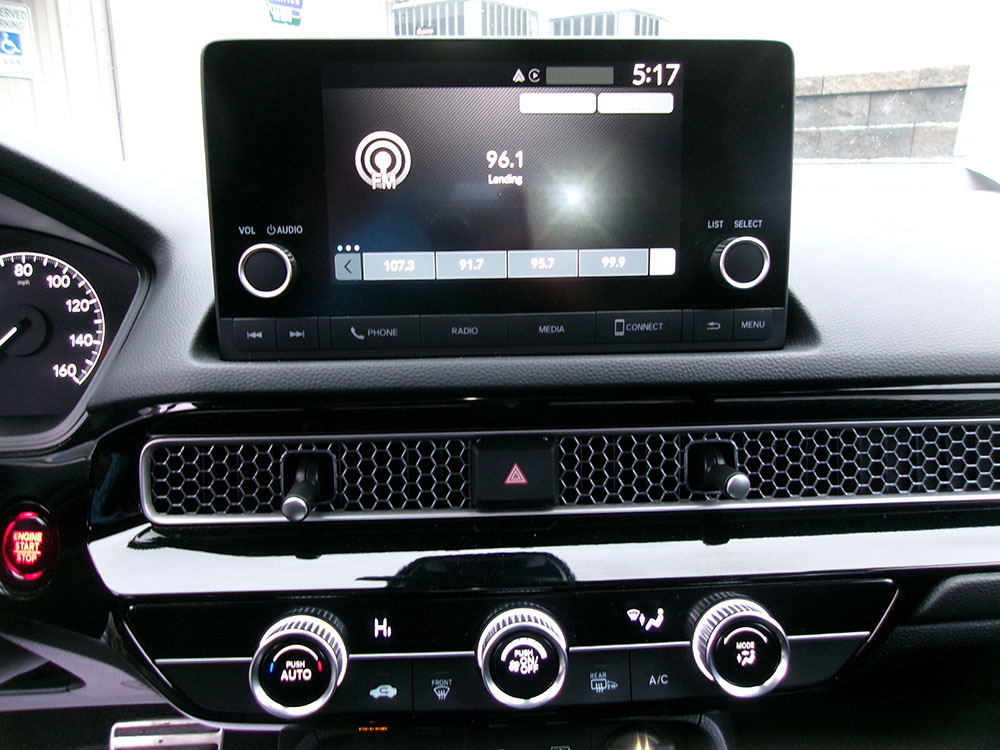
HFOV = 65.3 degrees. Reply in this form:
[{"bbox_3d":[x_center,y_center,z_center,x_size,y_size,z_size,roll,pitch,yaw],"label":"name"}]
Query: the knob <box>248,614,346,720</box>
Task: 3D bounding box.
[{"bbox_3d":[-0.078,0.113,0.301,0.036,0.036,0.015,-1,0,-3],"label":"knob"}]

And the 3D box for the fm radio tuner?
[{"bbox_3d":[0.002,-0.076,0.345,0.251,0.134,0.038,-1,7,-3],"label":"fm radio tuner"}]

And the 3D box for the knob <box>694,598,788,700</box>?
[{"bbox_3d":[0.096,0.110,0.311,0.036,0.036,0.015,-1,0,-3],"label":"knob"}]

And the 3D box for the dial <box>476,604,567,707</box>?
[{"bbox_3d":[0.009,0.111,0.306,0.036,0.036,0.015,-1,0,-3],"label":"dial"}]

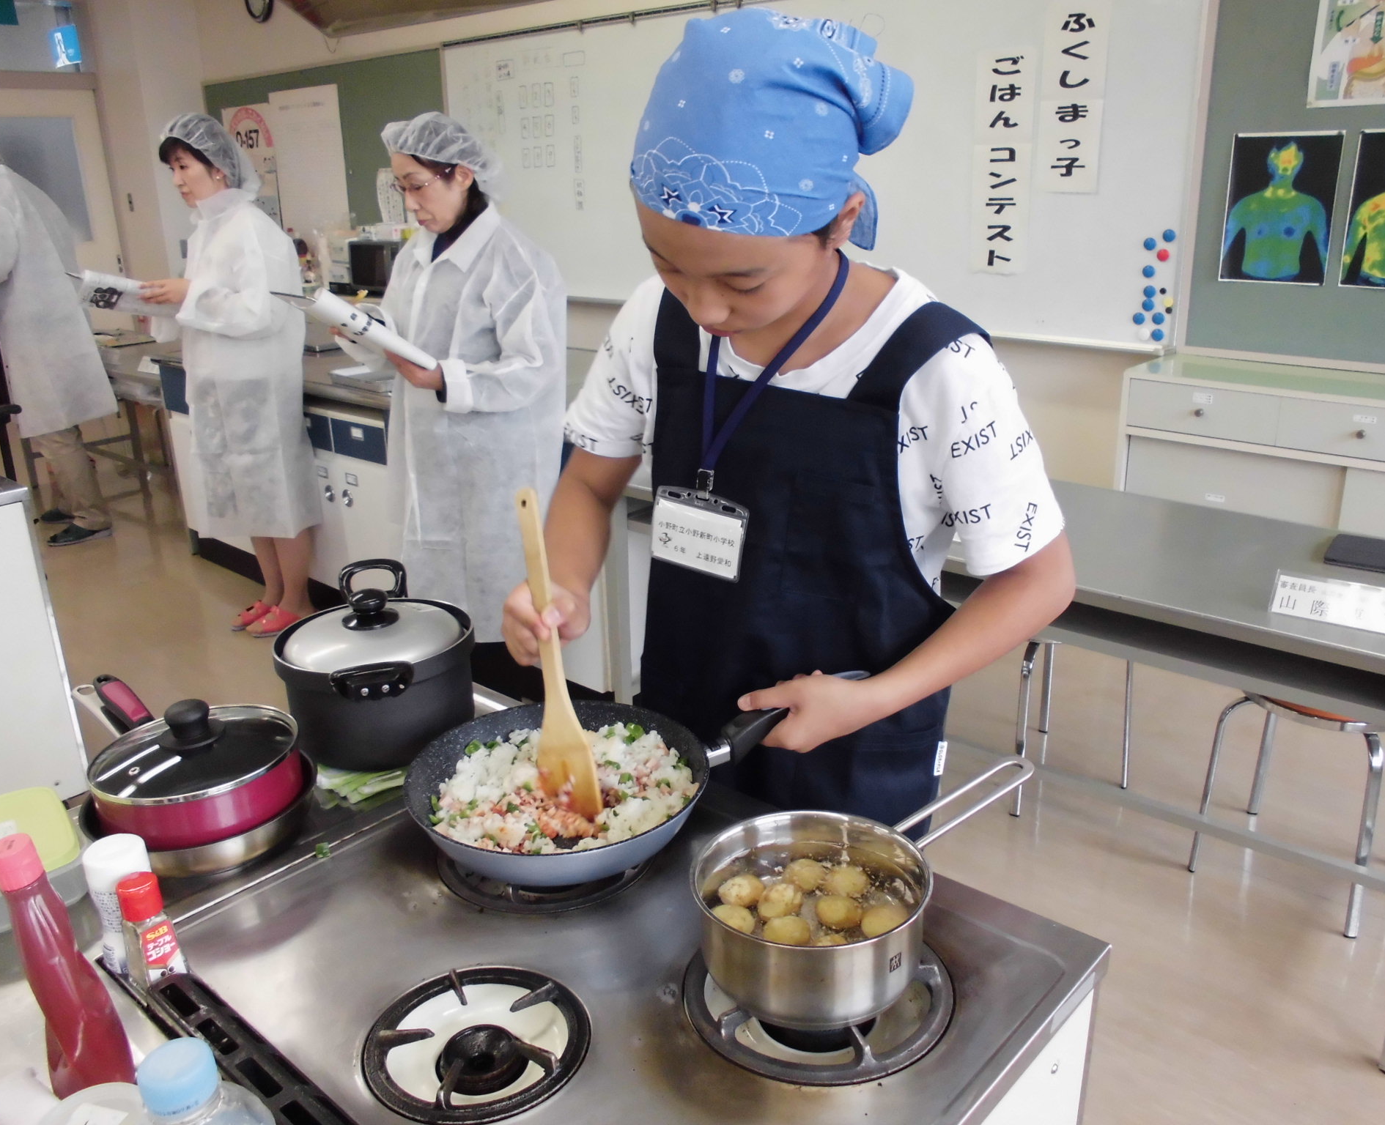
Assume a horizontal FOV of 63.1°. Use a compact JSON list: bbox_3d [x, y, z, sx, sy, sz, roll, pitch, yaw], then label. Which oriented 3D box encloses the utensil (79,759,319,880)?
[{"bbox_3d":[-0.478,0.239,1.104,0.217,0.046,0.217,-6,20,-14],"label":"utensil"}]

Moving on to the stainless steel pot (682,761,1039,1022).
[{"bbox_3d":[0.155,0.249,0.904,0.340,0.092,0.180,-13,22,-31],"label":"stainless steel pot"}]

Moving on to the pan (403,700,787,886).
[{"bbox_3d":[-0.039,0.186,1.079,0.460,0.102,0.282,-7,20,-17],"label":"pan"}]

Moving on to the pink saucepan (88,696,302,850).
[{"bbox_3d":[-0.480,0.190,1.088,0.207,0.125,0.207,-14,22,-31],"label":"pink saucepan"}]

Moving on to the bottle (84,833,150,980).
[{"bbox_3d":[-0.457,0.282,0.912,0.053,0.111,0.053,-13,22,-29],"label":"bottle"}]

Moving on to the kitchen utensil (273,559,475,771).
[{"bbox_3d":[-0.350,0.112,1.268,0.220,0.174,0.310,-6,20,-14],"label":"kitchen utensil"}]

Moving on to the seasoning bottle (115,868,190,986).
[{"bbox_3d":[-0.423,0.288,0.879,0.038,0.092,0.038,13,24,37],"label":"seasoning bottle"}]

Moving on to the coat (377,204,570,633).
[{"bbox_3d":[-0.505,-0.293,2.685,0.390,1.070,0.470,-18,24,-38],"label":"coat"}]

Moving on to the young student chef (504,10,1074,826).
[{"bbox_3d":[0.083,0.231,1.202,0.500,1.500,0.440,11,23,33],"label":"young student chef"}]

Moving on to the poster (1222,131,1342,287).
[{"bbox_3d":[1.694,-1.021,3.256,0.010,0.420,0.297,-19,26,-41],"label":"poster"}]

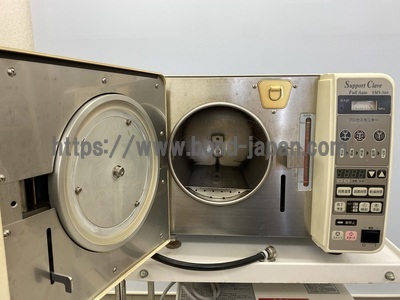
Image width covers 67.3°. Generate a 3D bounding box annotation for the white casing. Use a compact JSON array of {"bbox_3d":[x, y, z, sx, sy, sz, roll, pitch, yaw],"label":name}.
[{"bbox_3d":[0.296,0.025,0.592,0.106,0.333,0.085,0,6,3],"label":"white casing"}]

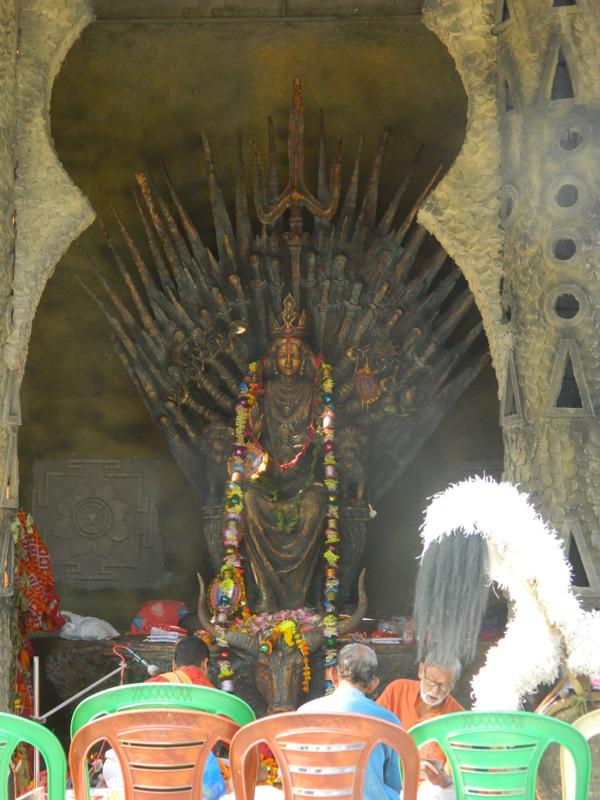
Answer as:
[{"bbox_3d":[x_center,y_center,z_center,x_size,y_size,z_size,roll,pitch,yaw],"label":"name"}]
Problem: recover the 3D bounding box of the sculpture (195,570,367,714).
[{"bbox_3d":[-0.095,1.180,9.450,0.840,0.710,0.480,0,-3,0],"label":"sculpture"}]

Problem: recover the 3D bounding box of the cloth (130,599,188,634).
[{"bbox_3d":[-0.713,1.099,9.850,0.300,0.185,0.240,0,-3,0],"label":"cloth"}]

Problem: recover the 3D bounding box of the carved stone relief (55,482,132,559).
[{"bbox_3d":[-1.133,0.653,10.600,0.420,0.430,0.060,0,-3,0],"label":"carved stone relief"}]

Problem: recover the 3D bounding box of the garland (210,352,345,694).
[{"bbox_3d":[-0.117,0.619,9.650,0.640,1.670,0.420,0,-3,0],"label":"garland"}]

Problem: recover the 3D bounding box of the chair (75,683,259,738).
[{"bbox_3d":[-0.400,1.235,5.750,0.570,0.860,0.570,0,-3,0],"label":"chair"}]

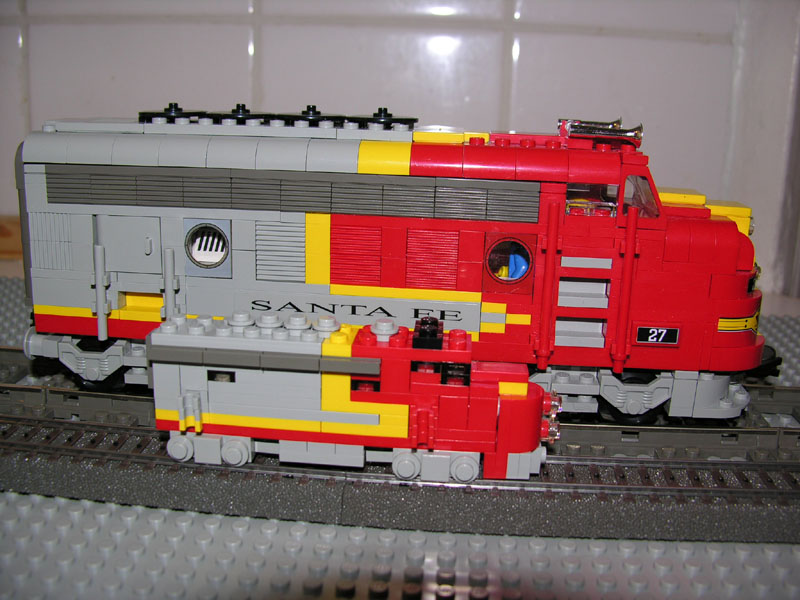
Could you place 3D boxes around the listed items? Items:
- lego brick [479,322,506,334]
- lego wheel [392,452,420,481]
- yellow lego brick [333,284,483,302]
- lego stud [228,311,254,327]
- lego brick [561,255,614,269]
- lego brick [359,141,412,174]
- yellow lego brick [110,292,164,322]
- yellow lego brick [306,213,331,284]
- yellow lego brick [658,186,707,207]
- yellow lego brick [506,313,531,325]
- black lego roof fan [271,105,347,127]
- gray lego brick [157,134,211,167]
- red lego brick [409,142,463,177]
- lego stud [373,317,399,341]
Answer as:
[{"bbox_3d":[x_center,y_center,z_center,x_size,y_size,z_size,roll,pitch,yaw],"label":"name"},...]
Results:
[{"bbox_3d":[0.030,0.008,0.257,0.008,0.003,0.008,3,14,7],"label":"lego brick"},{"bbox_3d":[0.002,0.046,0.224,0.008,0.008,0.005,3,14,6],"label":"lego wheel"},{"bbox_3d":[0.002,-0.003,0.258,0.048,0.003,0.008,3,14,4],"label":"yellow lego brick"},{"bbox_3d":[-0.044,0.006,0.226,0.008,0.005,0.008,3,14,6],"label":"lego stud"},{"bbox_3d":[0.058,-0.012,0.250,0.016,0.003,0.008,3,14,5],"label":"lego brick"},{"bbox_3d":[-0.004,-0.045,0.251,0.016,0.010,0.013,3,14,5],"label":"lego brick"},{"bbox_3d":[-0.084,0.001,0.268,0.016,0.010,0.008,3,14,4],"label":"yellow lego brick"},{"bbox_3d":[-0.025,-0.017,0.257,0.008,0.022,0.008,3,14,4],"label":"yellow lego brick"},{"bbox_3d":[0.090,-0.034,0.263,0.016,0.003,0.016,3,14,5],"label":"yellow lego brick"},{"bbox_3d":[0.038,0.005,0.255,0.008,0.003,0.008,3,14,7],"label":"yellow lego brick"},{"bbox_3d":[-0.030,-0.061,0.268,0.024,0.007,0.024,3,14,4],"label":"black lego roof fan"},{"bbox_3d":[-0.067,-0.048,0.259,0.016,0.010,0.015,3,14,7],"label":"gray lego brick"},{"bbox_3d":[0.012,-0.044,0.251,0.016,0.010,0.016,3,14,5],"label":"red lego brick"},{"bbox_3d":[-0.004,0.008,0.222,0.008,0.005,0.008,3,14,4],"label":"lego stud"}]

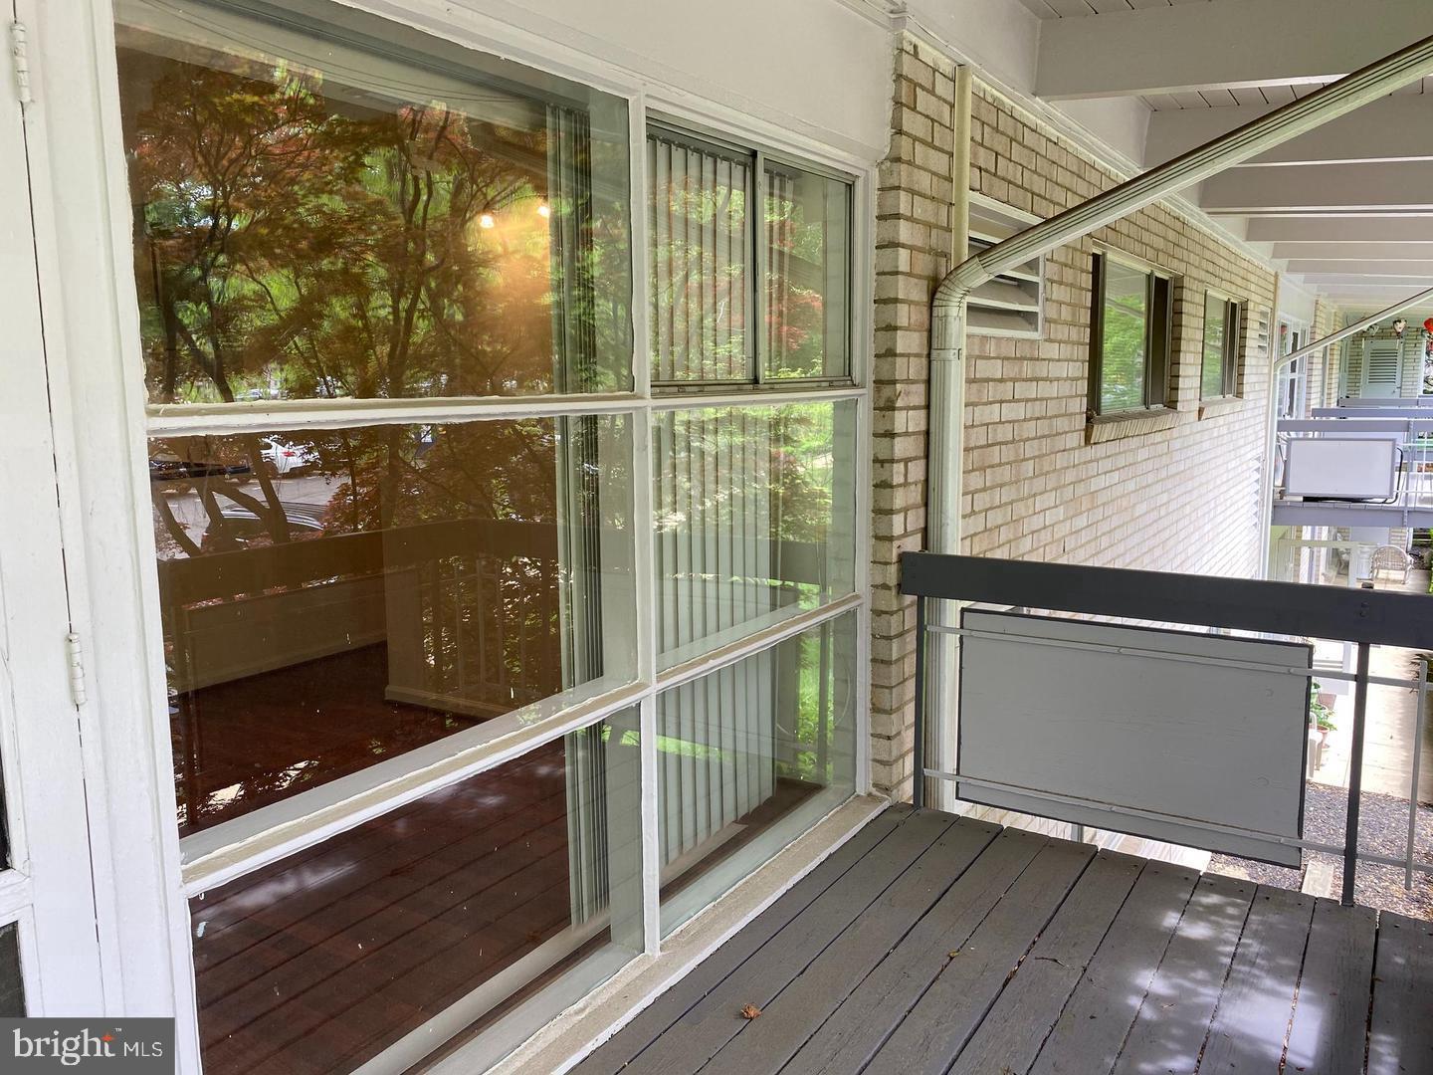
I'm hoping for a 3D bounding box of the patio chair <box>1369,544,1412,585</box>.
[{"bbox_3d":[13.858,0.553,22.084,0.660,0.740,0.620,7,11,42],"label":"patio chair"}]

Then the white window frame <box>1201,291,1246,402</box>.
[{"bbox_3d":[3.967,-1.514,8.576,0.090,0.840,2.140,5,10,33],"label":"white window frame"}]

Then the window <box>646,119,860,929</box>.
[{"bbox_3d":[0.145,-0.048,2.909,0.080,1.930,1.090,5,10,33],"label":"window"}]

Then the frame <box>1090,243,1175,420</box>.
[{"bbox_3d":[2.322,-1.129,6.099,0.090,0.840,2.200,5,10,33],"label":"frame"}]

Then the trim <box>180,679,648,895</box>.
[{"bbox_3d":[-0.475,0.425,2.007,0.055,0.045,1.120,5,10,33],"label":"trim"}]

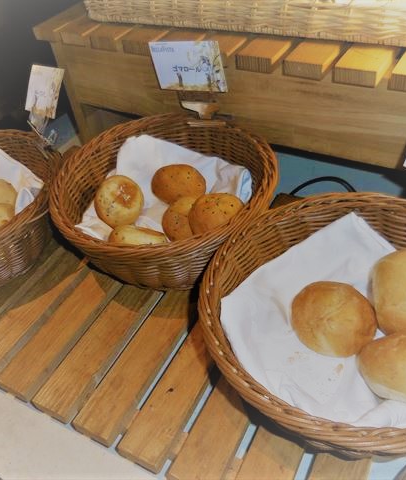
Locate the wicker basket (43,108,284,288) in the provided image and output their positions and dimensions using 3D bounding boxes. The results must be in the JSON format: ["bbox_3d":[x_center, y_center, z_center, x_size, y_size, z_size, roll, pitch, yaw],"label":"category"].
[{"bbox_3d":[-0.045,-0.053,0.566,0.267,0.083,0.267,-4,45,4],"label":"wicker basket"}]

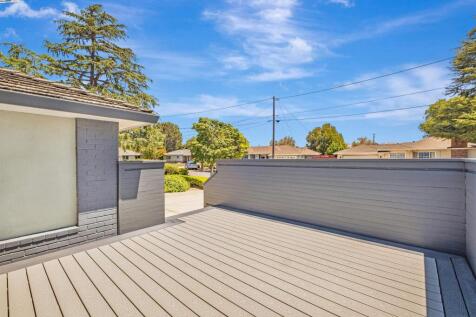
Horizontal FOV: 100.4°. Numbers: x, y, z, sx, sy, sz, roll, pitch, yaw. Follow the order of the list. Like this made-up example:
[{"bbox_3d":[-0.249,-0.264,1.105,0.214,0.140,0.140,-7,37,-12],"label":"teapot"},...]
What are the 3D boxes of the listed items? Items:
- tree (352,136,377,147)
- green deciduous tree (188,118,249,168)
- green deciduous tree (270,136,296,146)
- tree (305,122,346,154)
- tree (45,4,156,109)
[{"bbox_3d":[35.100,-2.100,55.000,7.300,8.000,7.300,0,0,0],"label":"tree"},{"bbox_3d":[-1.950,-1.190,20.000,5.800,5.700,5.600,0,0,0],"label":"green deciduous tree"},{"bbox_3d":[13.800,-2.350,60.000,8.000,8.600,8.000,0,0,0],"label":"green deciduous tree"},{"bbox_3d":[20.500,-3.250,46.000,9.200,10.200,9.200,0,0,0],"label":"tree"},{"bbox_3d":[-15.600,-7.700,22.000,12.300,18.700,12.300,0,0,0],"label":"tree"}]

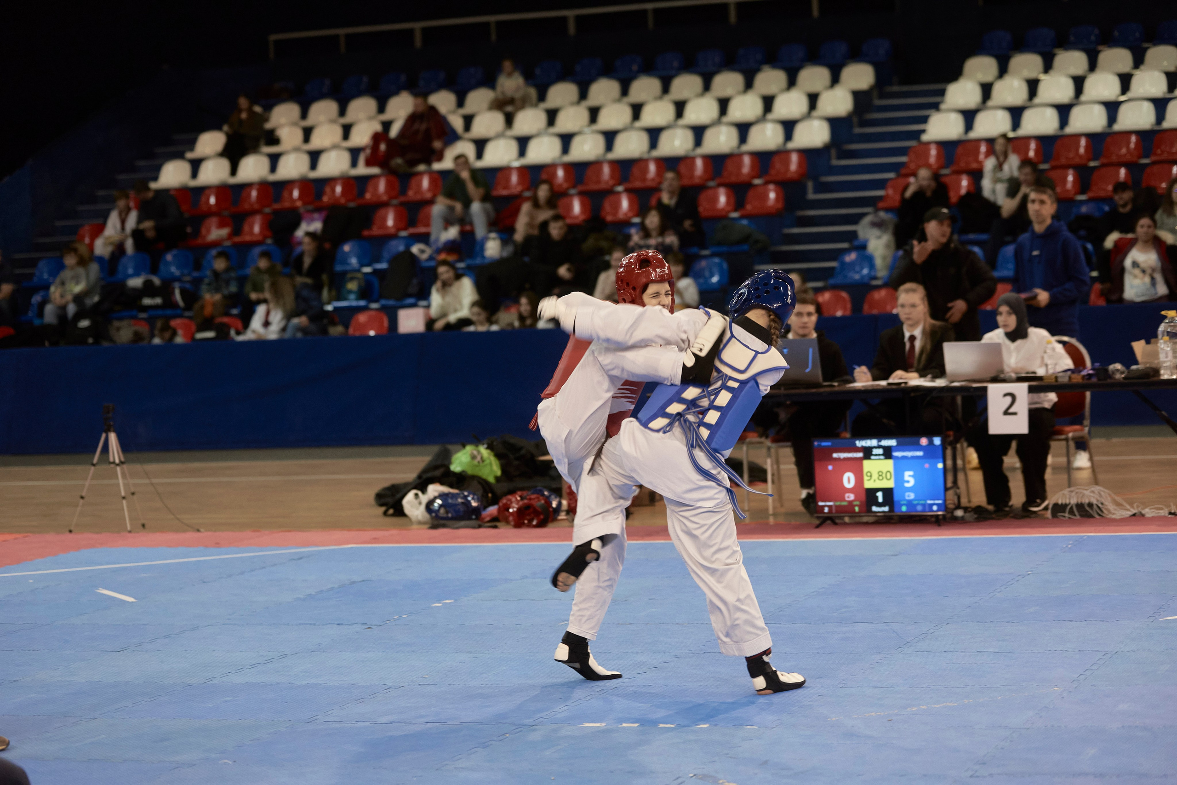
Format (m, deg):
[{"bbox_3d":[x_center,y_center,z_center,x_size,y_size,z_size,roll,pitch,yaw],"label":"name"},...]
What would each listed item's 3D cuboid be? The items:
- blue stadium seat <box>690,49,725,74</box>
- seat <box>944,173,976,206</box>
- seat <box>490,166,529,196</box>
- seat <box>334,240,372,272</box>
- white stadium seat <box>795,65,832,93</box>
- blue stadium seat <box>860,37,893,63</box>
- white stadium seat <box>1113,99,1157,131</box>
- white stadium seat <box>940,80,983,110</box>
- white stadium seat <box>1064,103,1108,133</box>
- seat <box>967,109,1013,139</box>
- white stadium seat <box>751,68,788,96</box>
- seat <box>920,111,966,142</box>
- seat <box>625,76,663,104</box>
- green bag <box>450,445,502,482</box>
[{"bbox_3d":[1.359,-3.776,33.626,0.410,0.300,0.380,-2,3,18],"label":"blue stadium seat"},{"bbox_3d":[3.400,-1.877,27.423,0.400,0.315,0.370,-2,3,20],"label":"seat"},{"bbox_3d":[-0.757,-2.073,28.991,0.395,0.290,0.355,-2,3,20],"label":"seat"},{"bbox_3d":[-2.340,-1.340,28.814,0.397,0.299,0.372,-2,3,19],"label":"seat"},{"bbox_3d":[2.405,-3.342,31.330,0.410,0.310,0.370,-2,3,20],"label":"white stadium seat"},{"bbox_3d":[3.455,-4.153,35.757,0.400,0.305,0.390,-2,3,20],"label":"blue stadium seat"},{"bbox_3d":[5.420,-2.734,29.074,0.410,0.315,0.390,-2,3,18],"label":"white stadium seat"},{"bbox_3d":[3.900,-3.098,30.649,0.410,0.315,0.390,-2,3,18],"label":"white stadium seat"},{"bbox_3d":[4.821,-2.664,28.476,0.410,0.310,0.370,-2,3,20],"label":"white stadium seat"},{"bbox_3d":[4.000,-2.650,29.186,0.400,0.315,0.370,-2,3,20],"label":"seat"},{"bbox_3d":[2.001,-3.449,32.733,0.410,0.320,0.380,-2,3,19],"label":"white stadium seat"},{"bbox_3d":[3.567,-2.699,29.764,0.397,0.299,0.372,-2,3,19],"label":"seat"},{"bbox_3d":[0.618,-3.409,33.198,0.410,0.320,0.380,-2,3,19],"label":"seat"},{"bbox_3d":[-0.705,0.443,18.422,0.340,0.230,0.240,-3,3,-2],"label":"green bag"}]

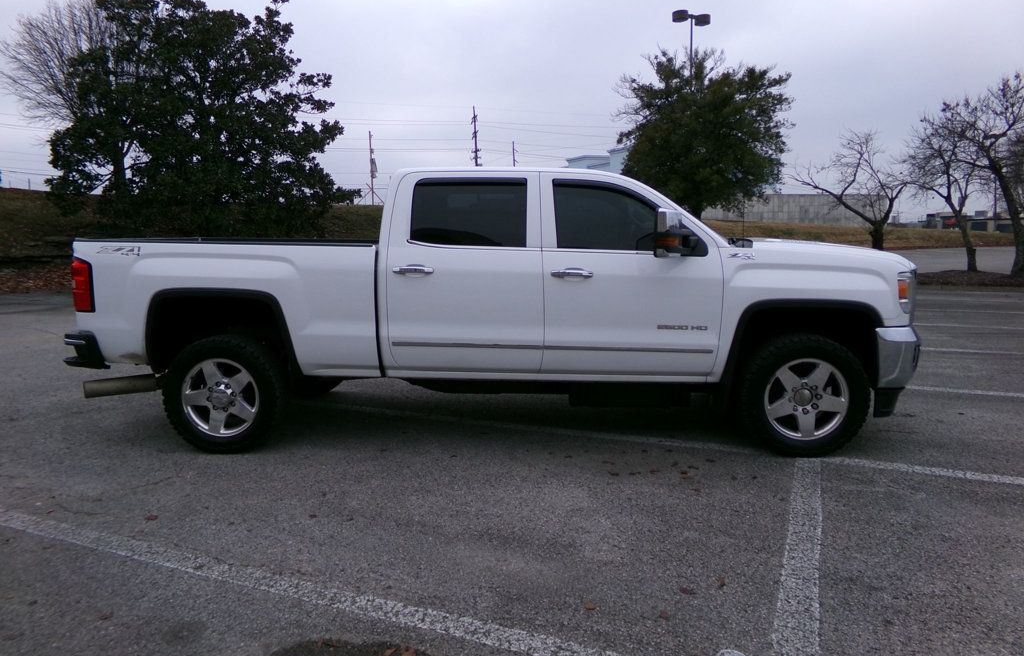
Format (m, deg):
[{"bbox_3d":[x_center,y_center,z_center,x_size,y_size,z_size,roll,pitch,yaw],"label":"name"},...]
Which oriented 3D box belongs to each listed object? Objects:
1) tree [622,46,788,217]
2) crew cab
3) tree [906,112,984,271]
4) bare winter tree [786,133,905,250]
[{"bbox_3d":[6.514,-5.759,24.459,6.060,7.420,5.900,2,8,15],"label":"tree"},{"bbox_3d":[-0.096,-0.242,5.652,6.080,1.970,2.120,0,8,2],"label":"crew cab"},{"bbox_3d":[12.732,-3.991,20.863,2.760,4.710,2.800,4,9,31],"label":"tree"},{"bbox_3d":[10.555,-3.990,22.476,3.860,4.400,3.700,3,8,25],"label":"bare winter tree"}]

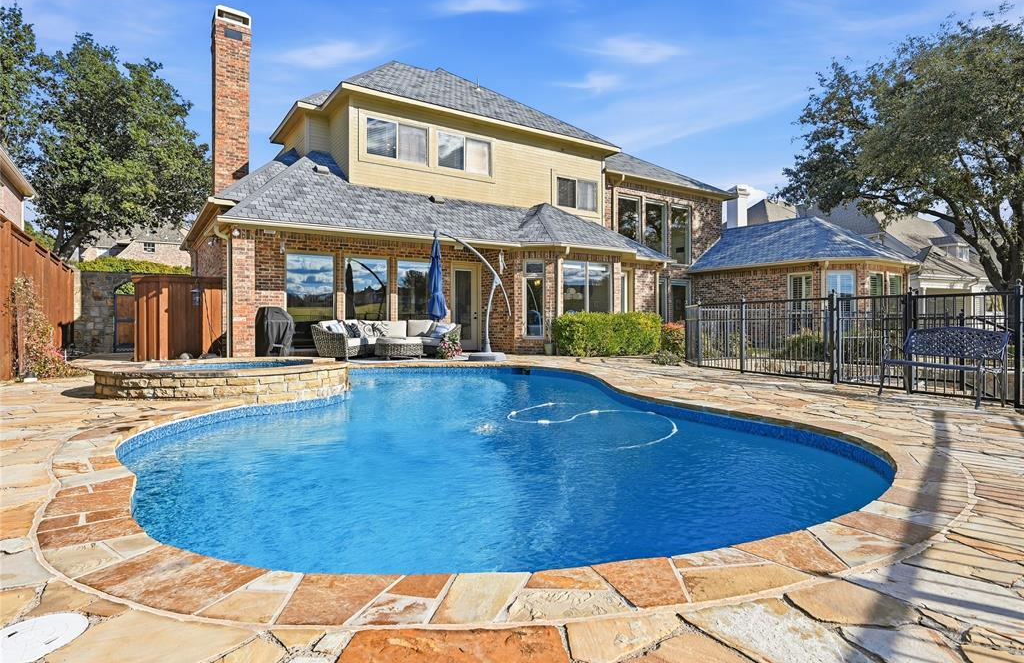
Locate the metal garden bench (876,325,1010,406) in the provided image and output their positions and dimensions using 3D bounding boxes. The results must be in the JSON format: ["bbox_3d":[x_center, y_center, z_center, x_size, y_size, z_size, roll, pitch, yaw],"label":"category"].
[{"bbox_3d":[5.175,0.398,6.523,0.580,0.880,1.170,-1,1,-17],"label":"metal garden bench"}]

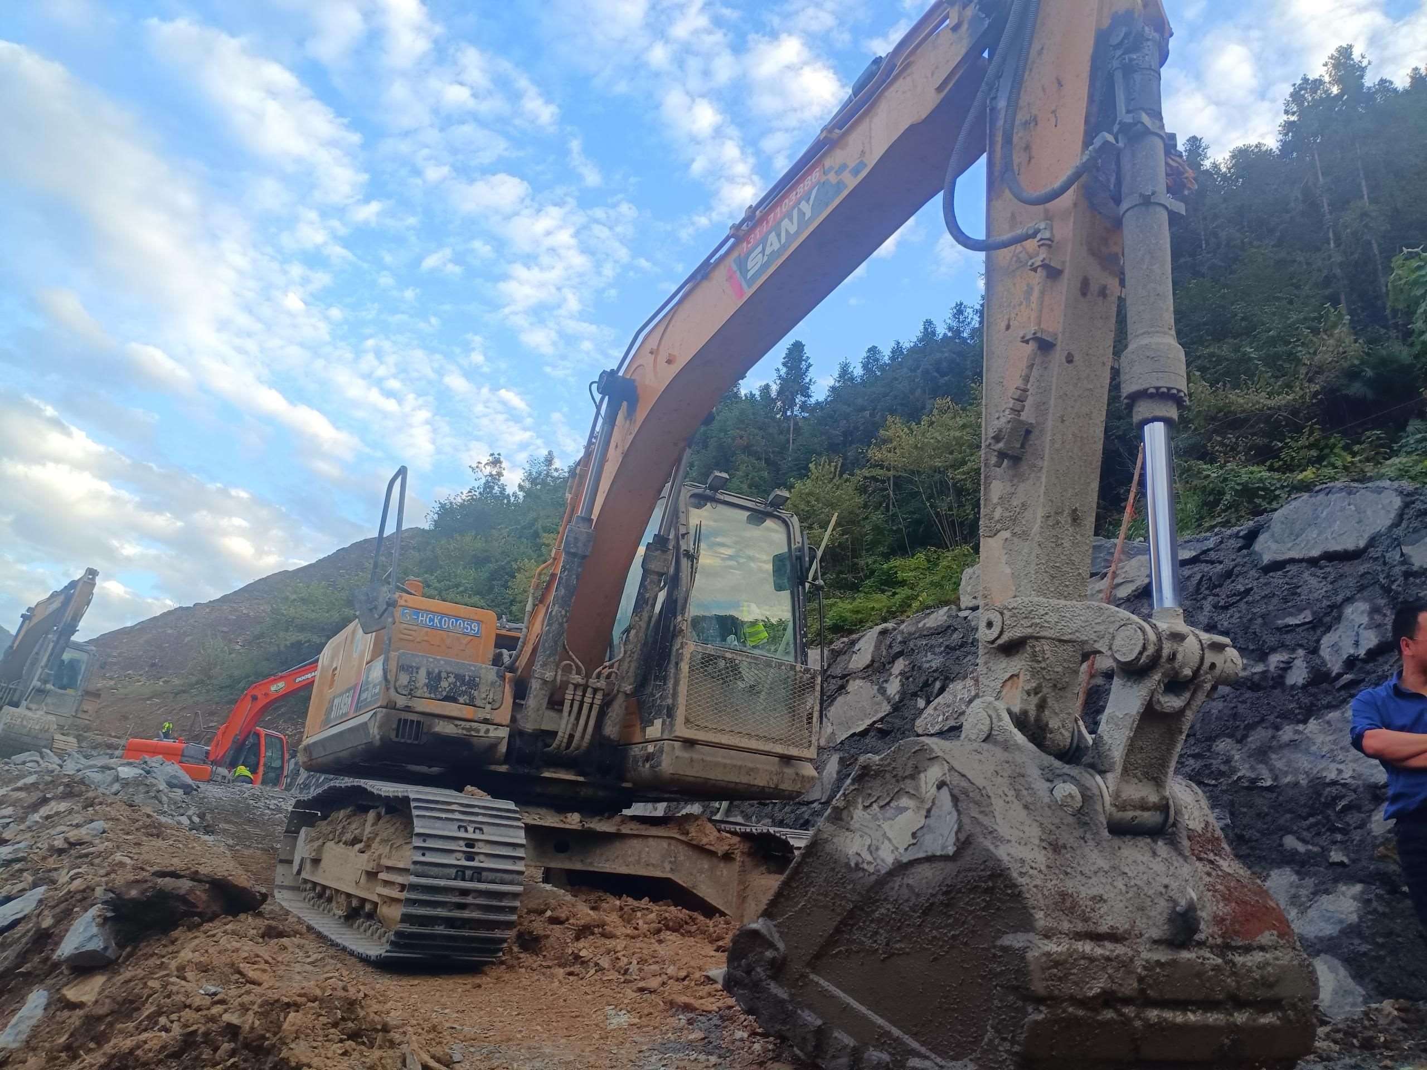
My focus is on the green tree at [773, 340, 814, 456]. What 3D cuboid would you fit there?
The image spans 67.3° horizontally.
[{"bbox_3d":[5.461,-9.166,72.648,2.720,8.578,2.720,1,-15,0],"label":"green tree"}]

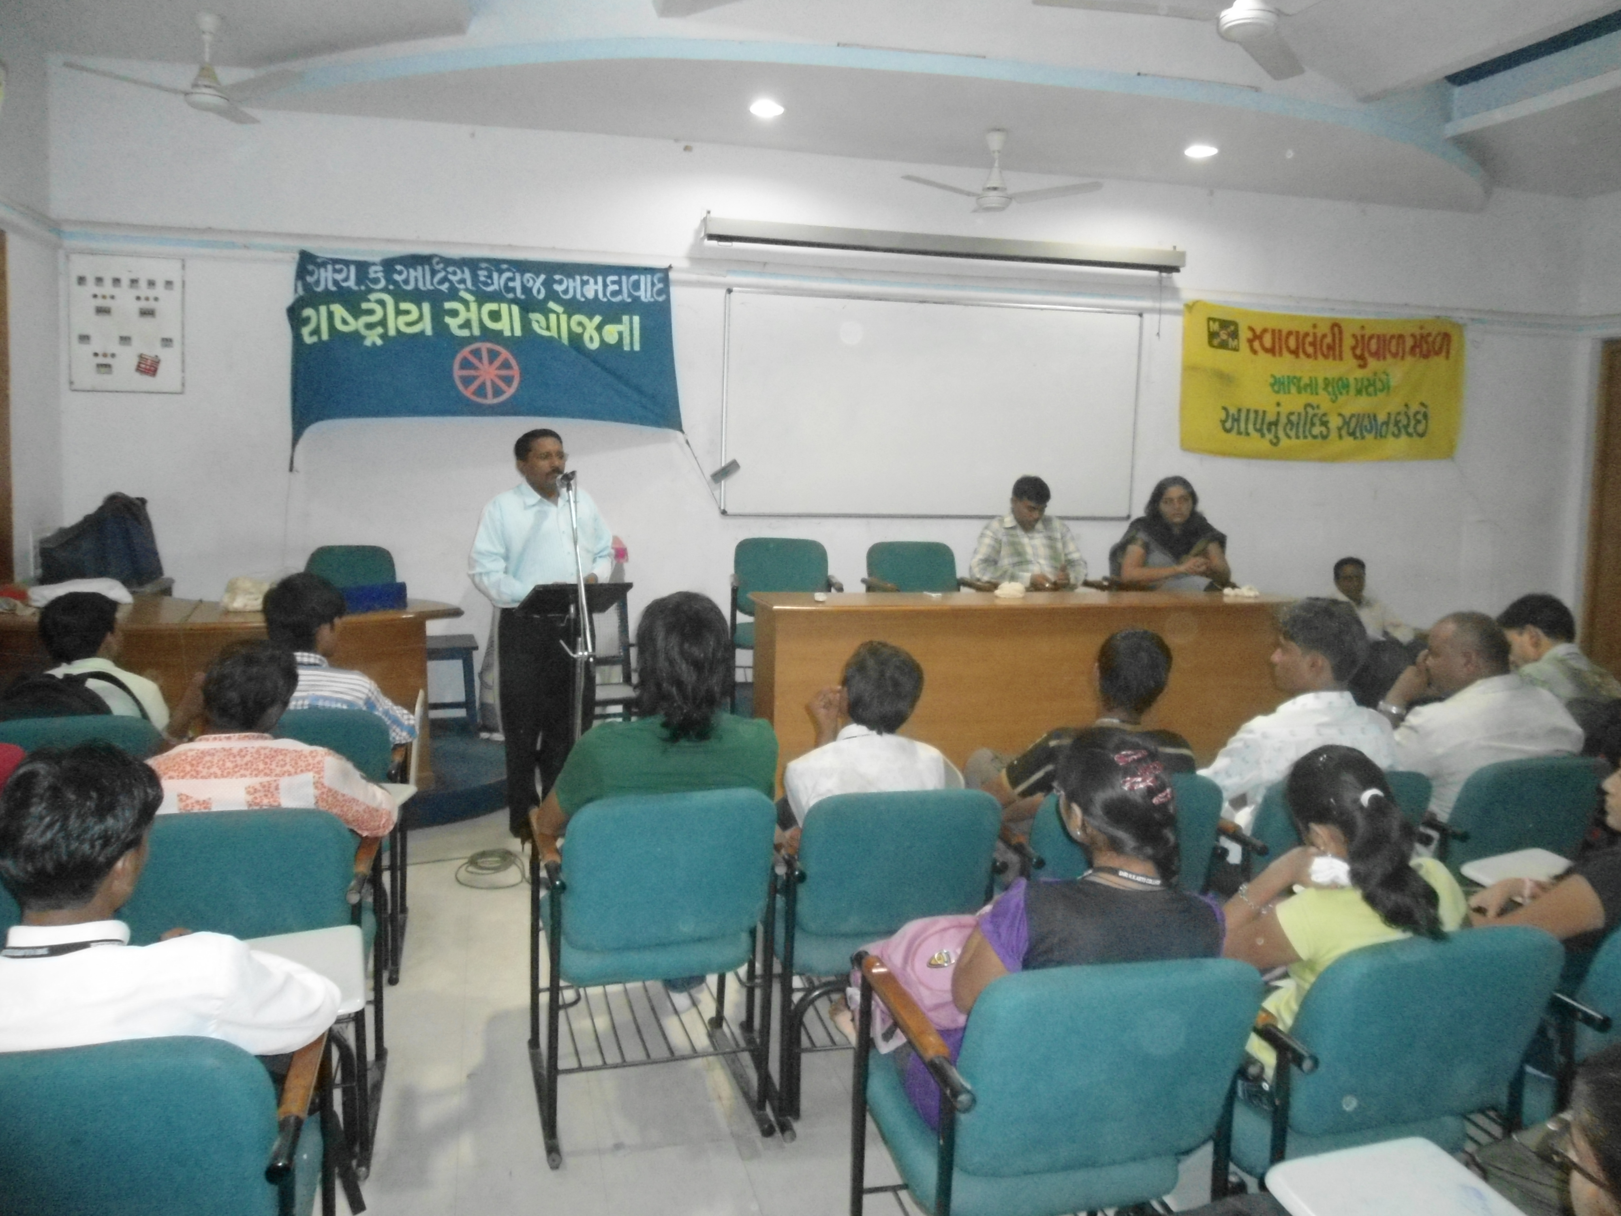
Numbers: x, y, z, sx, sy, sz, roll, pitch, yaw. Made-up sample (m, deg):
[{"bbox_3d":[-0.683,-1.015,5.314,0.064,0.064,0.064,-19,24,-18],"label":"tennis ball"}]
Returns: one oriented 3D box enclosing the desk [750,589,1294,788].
[{"bbox_3d":[0.893,0.345,5.035,2.292,0.770,0.580,0,6,-14],"label":"desk"}]

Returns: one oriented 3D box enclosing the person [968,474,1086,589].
[{"bbox_3d":[1.032,-0.053,5.842,0.600,1.160,0.750,0,5,-10],"label":"person"}]

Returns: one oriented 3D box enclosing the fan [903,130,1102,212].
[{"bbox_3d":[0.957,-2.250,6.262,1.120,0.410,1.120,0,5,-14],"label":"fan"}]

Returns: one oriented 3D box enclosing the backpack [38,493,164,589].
[{"bbox_3d":[-3.174,-0.292,5.434,0.480,0.430,0.280,-2,7,-26],"label":"backpack"}]

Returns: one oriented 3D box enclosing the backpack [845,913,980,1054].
[{"bbox_3d":[0.211,0.640,2.140,0.320,0.280,0.220,4,6,22],"label":"backpack"}]

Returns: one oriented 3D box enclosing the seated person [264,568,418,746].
[{"bbox_3d":[-1.536,0.476,3.847,0.540,1.190,0.780,0,5,-8],"label":"seated person"}]

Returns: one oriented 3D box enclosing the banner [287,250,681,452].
[{"bbox_3d":[-1.643,-1.307,6.286,1.970,1.020,0.040,0,6,-14],"label":"banner"}]

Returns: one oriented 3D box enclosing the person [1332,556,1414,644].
[{"bbox_3d":[3.144,0.296,6.908,0.580,1.140,0.750,0,5,-5],"label":"person"}]

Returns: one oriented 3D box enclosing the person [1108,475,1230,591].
[{"bbox_3d":[1.781,-0.065,6.055,0.620,1.170,0.750,0,5,-12],"label":"person"}]

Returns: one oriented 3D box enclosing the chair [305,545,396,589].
[{"bbox_3d":[-2.184,0.136,5.788,0.540,0.860,0.600,-1,6,-17],"label":"chair"}]

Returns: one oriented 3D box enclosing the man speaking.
[{"bbox_3d":[-1.118,0.116,5.042,0.540,1.700,0.400,-3,6,-34],"label":"man speaking"}]

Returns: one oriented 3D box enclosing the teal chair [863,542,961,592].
[{"bbox_3d":[0.496,0.120,5.802,0.550,0.830,0.640,0,5,-14],"label":"teal chair"}]

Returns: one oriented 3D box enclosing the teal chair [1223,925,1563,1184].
[{"bbox_3d":[0.880,0.850,2.162,0.540,0.810,0.660,0,5,-14],"label":"teal chair"}]

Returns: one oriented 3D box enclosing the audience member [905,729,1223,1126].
[{"bbox_3d":[0.367,0.712,2.157,0.520,1.100,0.700,0,6,-13],"label":"audience member"}]

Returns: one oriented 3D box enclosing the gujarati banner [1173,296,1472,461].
[{"bbox_3d":[3.197,-1.379,7.524,1.991,0.890,0.030,0,6,-14],"label":"gujarati banner"}]

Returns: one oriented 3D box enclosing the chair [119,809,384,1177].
[{"bbox_3d":[-1.257,0.767,2.711,0.550,0.800,0.630,0,6,-16],"label":"chair"}]

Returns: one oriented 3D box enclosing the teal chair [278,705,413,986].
[{"bbox_3d":[-1.522,0.657,3.700,0.550,0.800,0.630,0,6,-16],"label":"teal chair"}]

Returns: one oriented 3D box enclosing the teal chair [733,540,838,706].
[{"bbox_3d":[-0.138,0.095,5.672,0.560,0.820,0.620,1,6,-3],"label":"teal chair"}]

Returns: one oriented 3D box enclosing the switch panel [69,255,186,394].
[{"bbox_3d":[-3.304,-1.370,5.894,0.499,0.649,0.030,0,5,-14],"label":"switch panel"}]

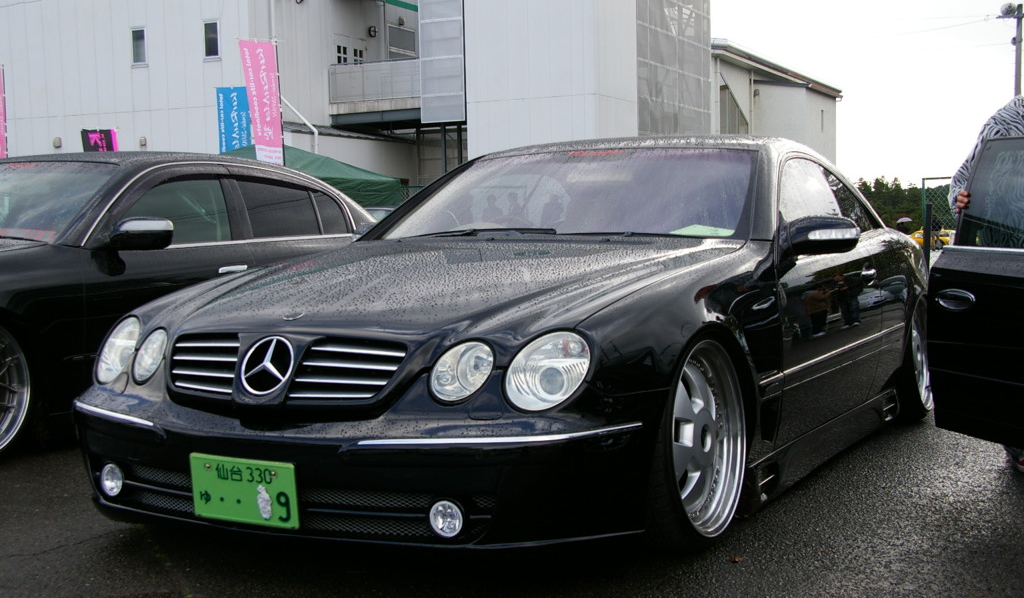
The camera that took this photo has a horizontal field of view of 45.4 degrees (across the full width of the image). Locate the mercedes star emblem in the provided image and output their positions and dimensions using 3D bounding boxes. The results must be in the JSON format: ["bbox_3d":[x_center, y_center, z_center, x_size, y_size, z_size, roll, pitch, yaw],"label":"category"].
[{"bbox_3d":[-0.614,0.167,3.059,0.156,0.158,0.030,1,-17,29],"label":"mercedes star emblem"}]

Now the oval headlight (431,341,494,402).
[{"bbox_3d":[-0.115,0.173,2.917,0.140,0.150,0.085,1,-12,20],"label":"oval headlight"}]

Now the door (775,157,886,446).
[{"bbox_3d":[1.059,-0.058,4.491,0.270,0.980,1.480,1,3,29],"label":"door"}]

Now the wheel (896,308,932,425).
[{"bbox_3d":[1.851,0.263,5.897,0.250,0.635,0.635,-4,0,29],"label":"wheel"}]

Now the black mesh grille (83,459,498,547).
[{"bbox_3d":[-0.633,0.503,3.108,1.300,0.125,0.130,1,3,29],"label":"black mesh grille"}]

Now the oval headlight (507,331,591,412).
[{"bbox_3d":[0.087,0.171,2.915,0.195,0.185,0.160,0,3,23],"label":"oval headlight"}]

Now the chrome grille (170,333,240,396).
[{"bbox_3d":[-0.803,0.164,3.197,0.300,0.152,0.070,2,-10,38],"label":"chrome grille"}]

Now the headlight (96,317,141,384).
[{"bbox_3d":[-1.164,0.152,3.620,0.195,0.185,0.160,1,4,36],"label":"headlight"}]

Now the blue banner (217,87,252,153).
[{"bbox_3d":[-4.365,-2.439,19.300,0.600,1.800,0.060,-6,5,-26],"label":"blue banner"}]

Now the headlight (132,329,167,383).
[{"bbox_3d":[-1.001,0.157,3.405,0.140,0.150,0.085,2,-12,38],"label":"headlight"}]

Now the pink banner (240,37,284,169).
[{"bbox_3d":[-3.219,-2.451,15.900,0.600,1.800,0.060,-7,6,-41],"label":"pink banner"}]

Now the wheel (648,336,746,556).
[{"bbox_3d":[0.456,0.396,3.481,0.250,0.645,0.645,-3,1,31],"label":"wheel"}]

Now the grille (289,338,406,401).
[{"bbox_3d":[-0.396,0.172,2.973,0.300,0.152,0.070,1,-10,20],"label":"grille"}]

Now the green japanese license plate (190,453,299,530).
[{"bbox_3d":[-0.665,0.477,3.037,0.330,0.165,0.020,1,9,29],"label":"green japanese license plate"}]

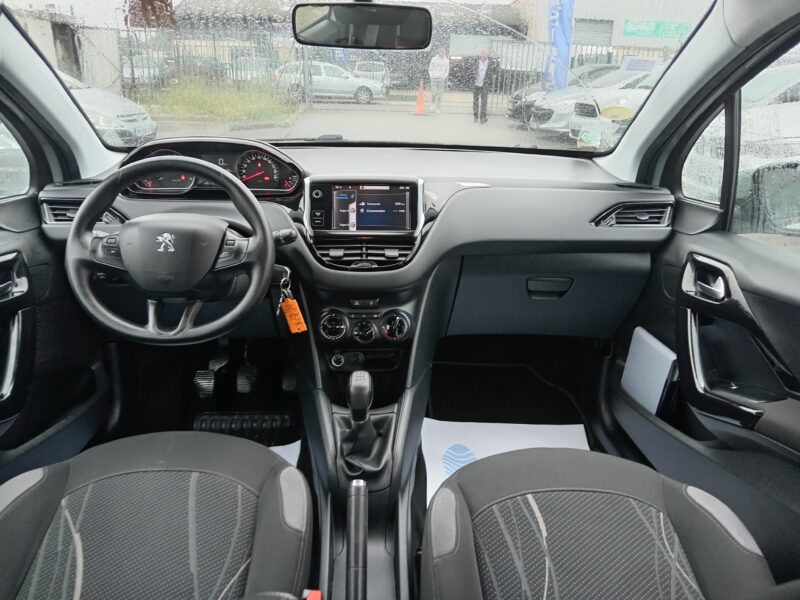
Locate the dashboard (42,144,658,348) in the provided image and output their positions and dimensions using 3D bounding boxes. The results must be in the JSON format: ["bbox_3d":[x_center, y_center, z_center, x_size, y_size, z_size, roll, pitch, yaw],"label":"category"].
[{"bbox_3d":[-0.079,-0.171,1.366,1.390,0.430,0.560,0,22,-3],"label":"dashboard"}]

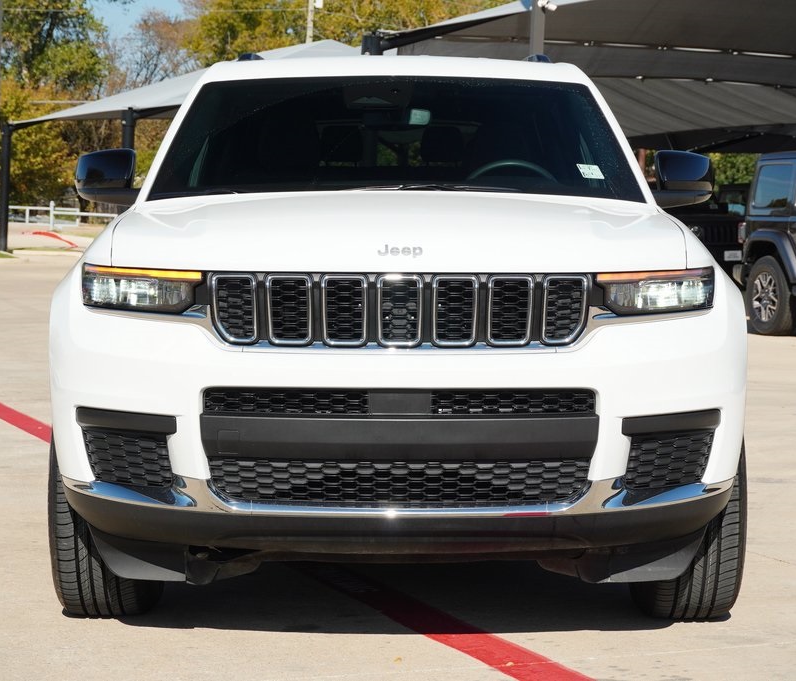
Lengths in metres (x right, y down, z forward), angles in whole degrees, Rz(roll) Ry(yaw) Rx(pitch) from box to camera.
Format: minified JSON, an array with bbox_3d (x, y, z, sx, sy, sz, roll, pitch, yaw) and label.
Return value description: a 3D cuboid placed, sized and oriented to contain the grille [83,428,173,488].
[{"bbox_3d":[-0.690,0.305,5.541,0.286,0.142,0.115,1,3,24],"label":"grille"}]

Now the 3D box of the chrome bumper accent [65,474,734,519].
[{"bbox_3d":[0.005,0.386,5.473,1.776,0.087,0.391,0,3,-1],"label":"chrome bumper accent"}]

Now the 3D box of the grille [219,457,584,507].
[{"bbox_3d":[0.007,0.349,5.376,0.964,0.115,0.118,0,3,-1],"label":"grille"}]

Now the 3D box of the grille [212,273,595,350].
[{"bbox_3d":[0.002,-0.077,5.365,0.952,0.190,0.121,0,3,-1],"label":"grille"}]

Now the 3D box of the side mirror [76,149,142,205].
[{"bbox_3d":[-0.972,-0.551,7.200,0.225,0.195,0.170,0,3,-1],"label":"side mirror"}]

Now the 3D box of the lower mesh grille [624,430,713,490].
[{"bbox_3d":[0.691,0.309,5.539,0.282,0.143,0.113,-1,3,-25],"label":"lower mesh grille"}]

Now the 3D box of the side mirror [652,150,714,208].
[{"bbox_3d":[0.954,-0.544,7.200,0.225,0.195,0.170,0,3,-1],"label":"side mirror"}]

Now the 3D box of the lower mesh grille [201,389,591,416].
[{"bbox_3d":[0.002,0.153,5.389,0.997,0.070,0.111,0,3,-1],"label":"lower mesh grille"}]

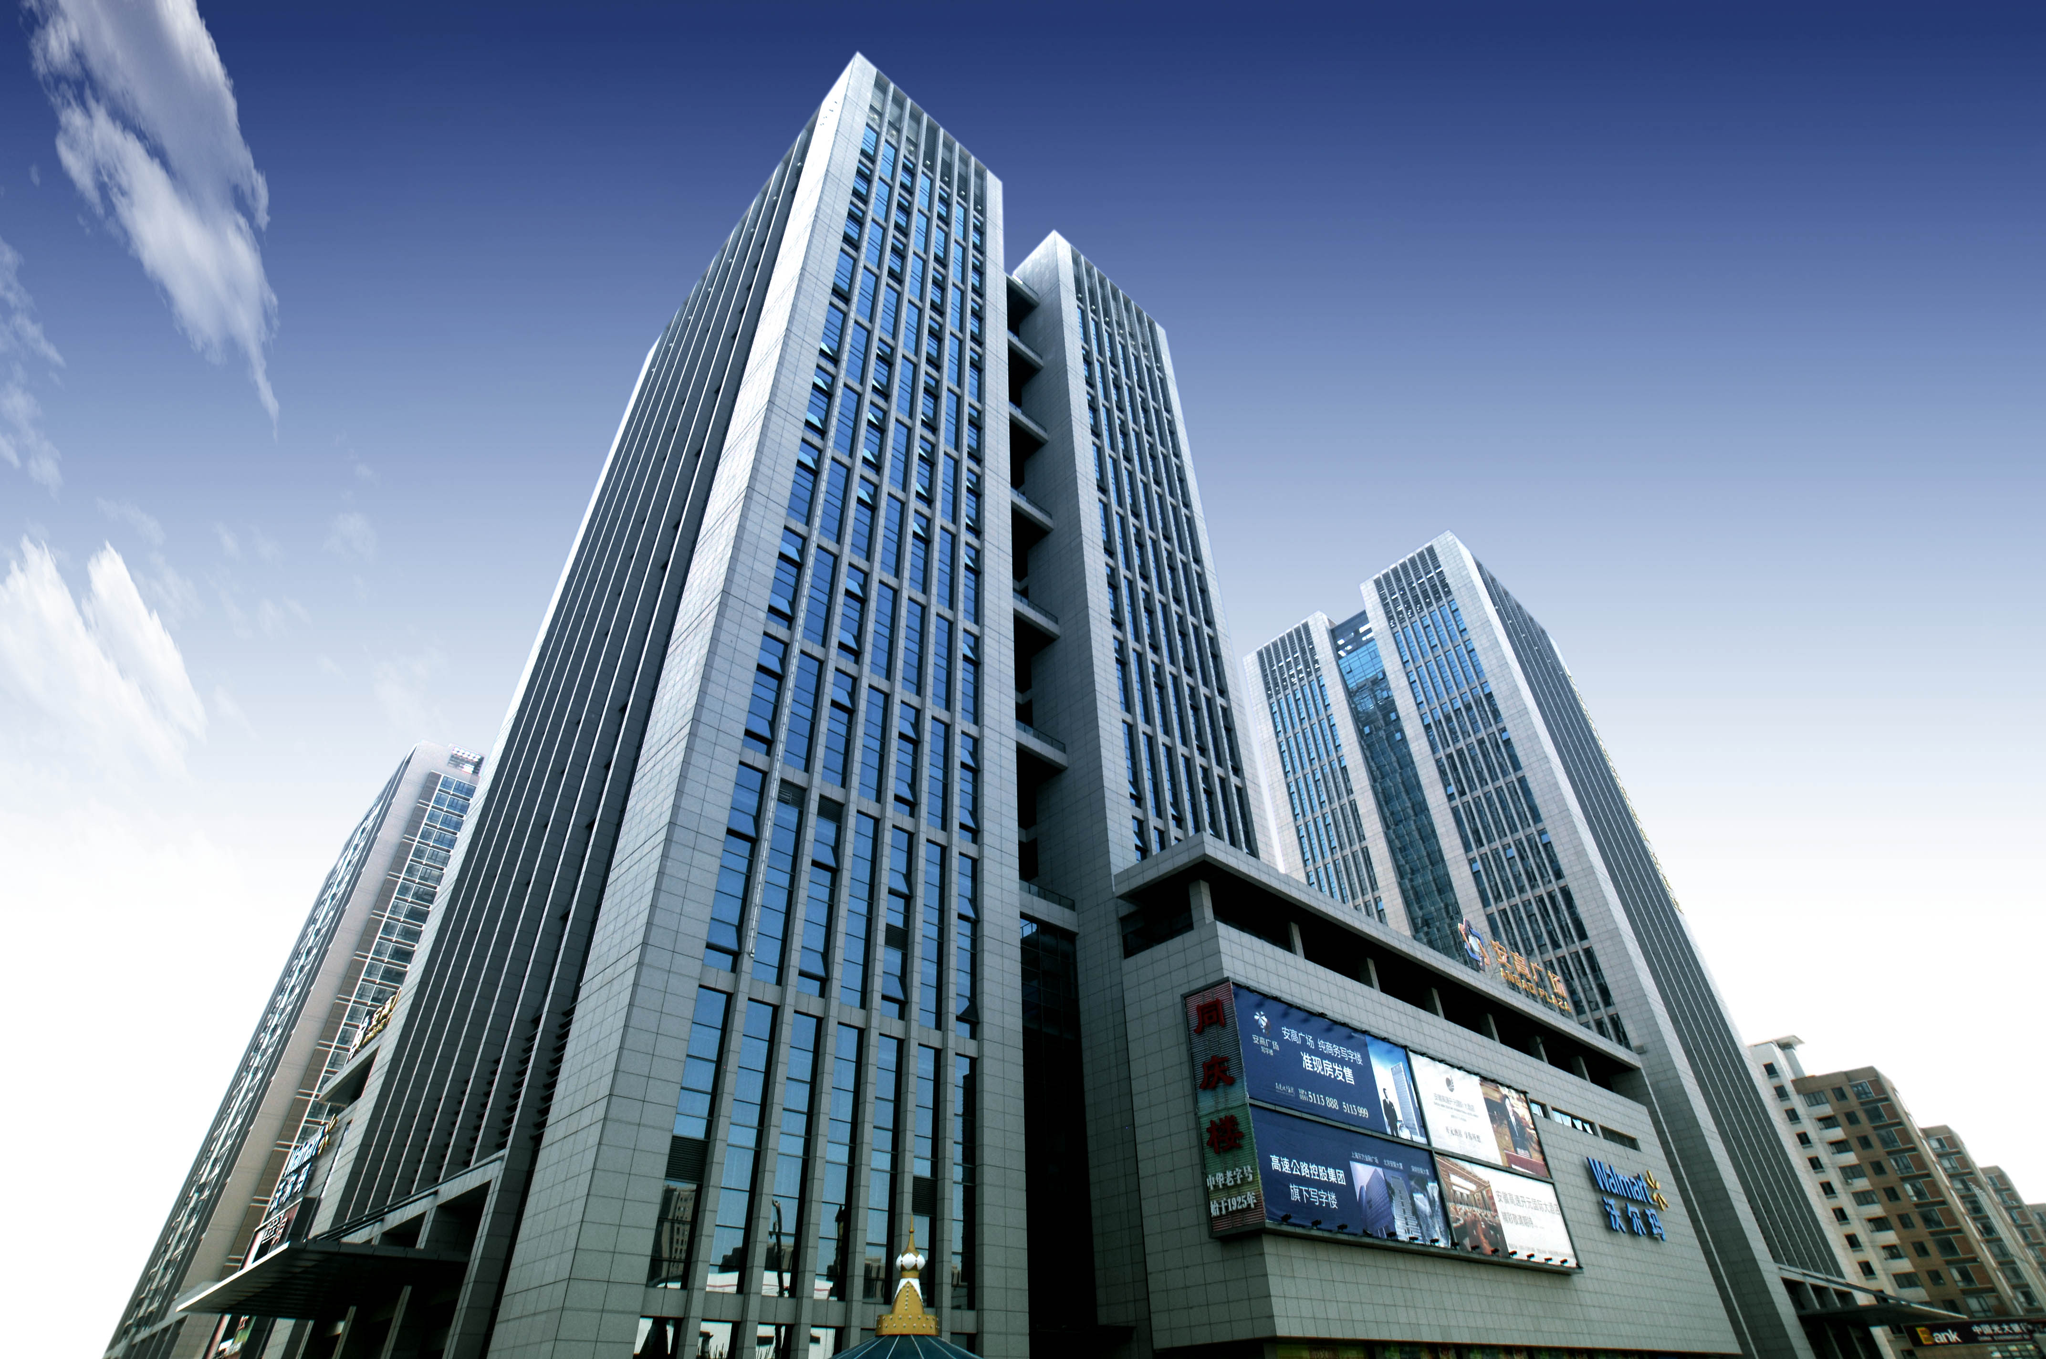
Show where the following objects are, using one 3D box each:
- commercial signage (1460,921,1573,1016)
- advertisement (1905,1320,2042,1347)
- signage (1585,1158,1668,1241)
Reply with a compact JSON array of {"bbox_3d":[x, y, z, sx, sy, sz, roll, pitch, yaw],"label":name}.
[{"bbox_3d":[40.890,23.940,74.900,19.200,4.220,0.500,29,-47,-33],"label":"commercial signage"},{"bbox_3d":[105.470,72.620,100.840,0.300,1.930,11.500,30,-48,-33],"label":"advertisement"},{"bbox_3d":[45.710,38.770,67.630,14.520,5.020,0.400,29,-47,-33],"label":"signage"}]

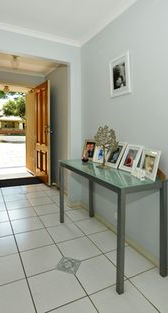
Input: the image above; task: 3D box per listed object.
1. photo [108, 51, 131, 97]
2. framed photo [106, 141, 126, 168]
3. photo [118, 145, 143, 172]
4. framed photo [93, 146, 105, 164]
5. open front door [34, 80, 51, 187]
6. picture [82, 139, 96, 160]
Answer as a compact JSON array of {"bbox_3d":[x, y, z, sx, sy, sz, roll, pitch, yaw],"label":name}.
[{"bbox_3d":[0.372,-0.865,1.962,0.025,0.417,0.330,-1,5,-27],"label":"photo"},{"bbox_3d":[0.342,-0.022,1.950,0.022,0.273,0.216,21,-5,-26],"label":"framed photo"},{"bbox_3d":[0.446,0.007,1.783,0.022,0.268,0.196,21,-5,-26],"label":"photo"},{"bbox_3d":[0.192,-0.026,2.199,0.020,0.180,0.149,13,-4,-39],"label":"framed photo"},{"bbox_3d":[-0.901,-0.512,3.982,0.045,2.101,0.824,-2,5,-34],"label":"open front door"},{"bbox_3d":[0.073,-0.079,2.326,0.175,0.258,0.022,5,-9,36],"label":"picture"}]

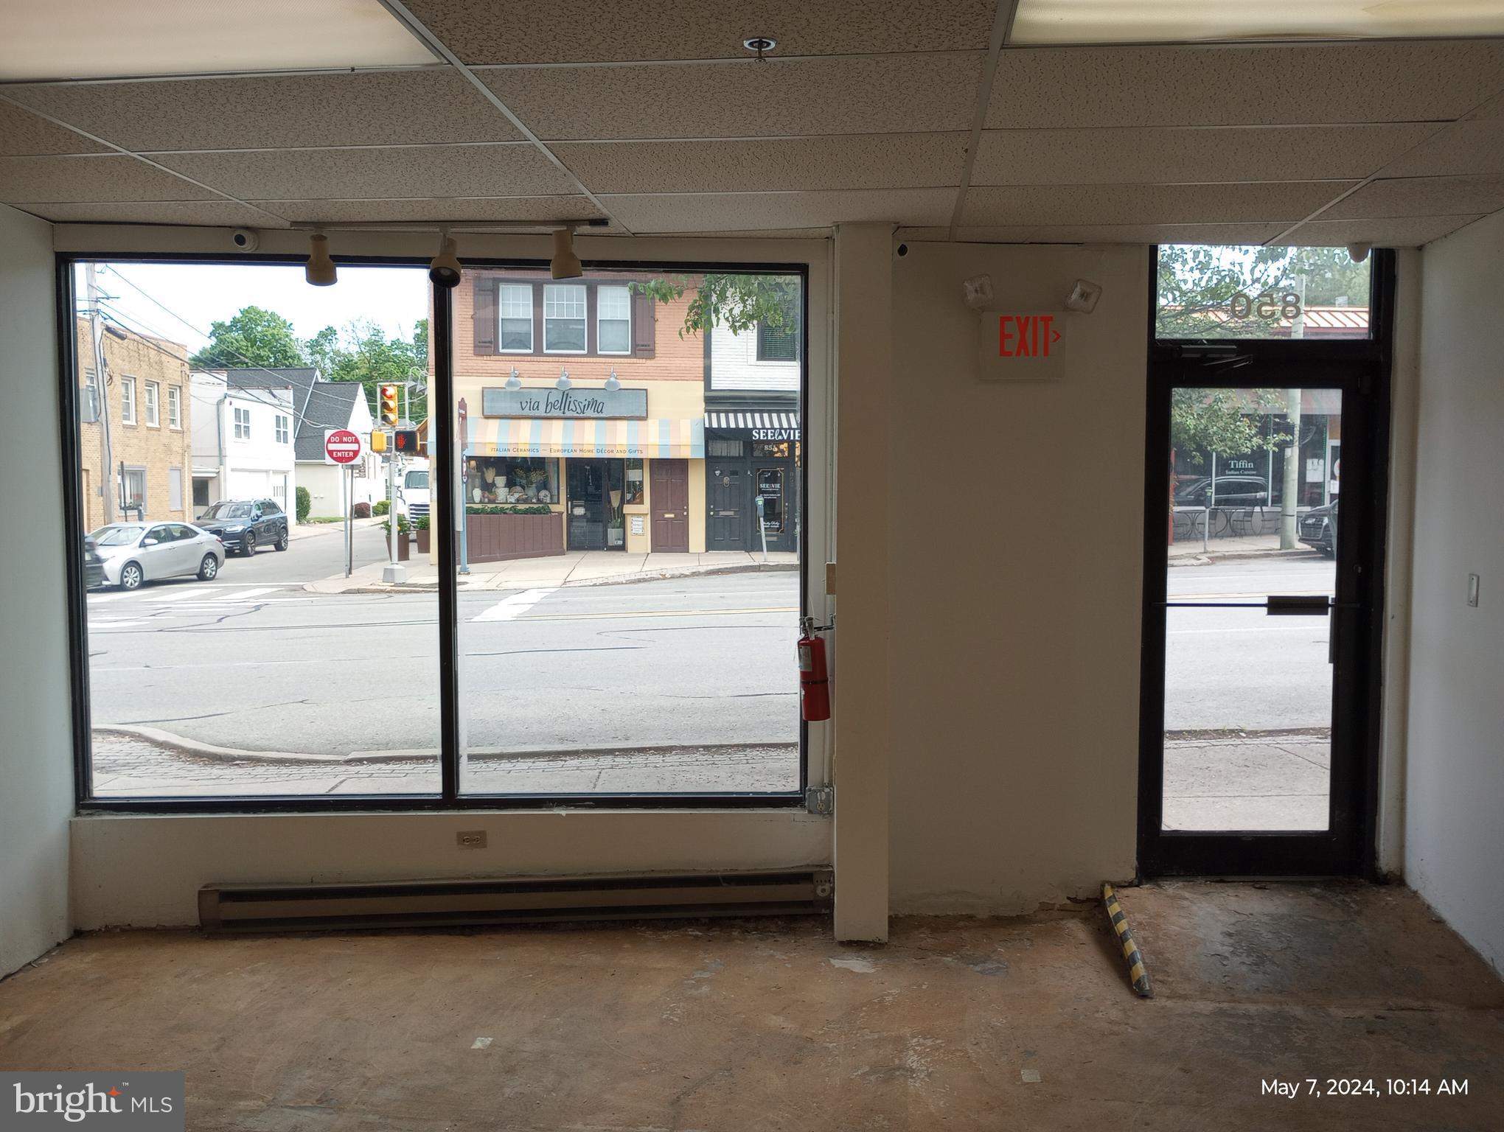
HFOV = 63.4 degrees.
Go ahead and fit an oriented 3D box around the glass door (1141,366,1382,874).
[{"bbox_3d":[2.054,0.236,4.915,0.952,2.053,0.070,0,3,-2],"label":"glass door"}]

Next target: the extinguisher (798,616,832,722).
[{"bbox_3d":[0.241,0.396,4.666,0.118,0.400,0.108,0,4,0],"label":"extinguisher"}]

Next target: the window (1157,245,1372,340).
[{"bbox_3d":[2.046,-1.098,4.888,0.900,0.400,0.050,0,4,-3],"label":"window"}]

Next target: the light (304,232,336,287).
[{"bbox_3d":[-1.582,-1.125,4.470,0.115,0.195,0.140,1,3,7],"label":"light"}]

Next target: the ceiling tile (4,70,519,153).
[{"bbox_3d":[-1.243,-1.180,3.181,1.200,0.020,0.595,1,4,7],"label":"ceiling tile"}]

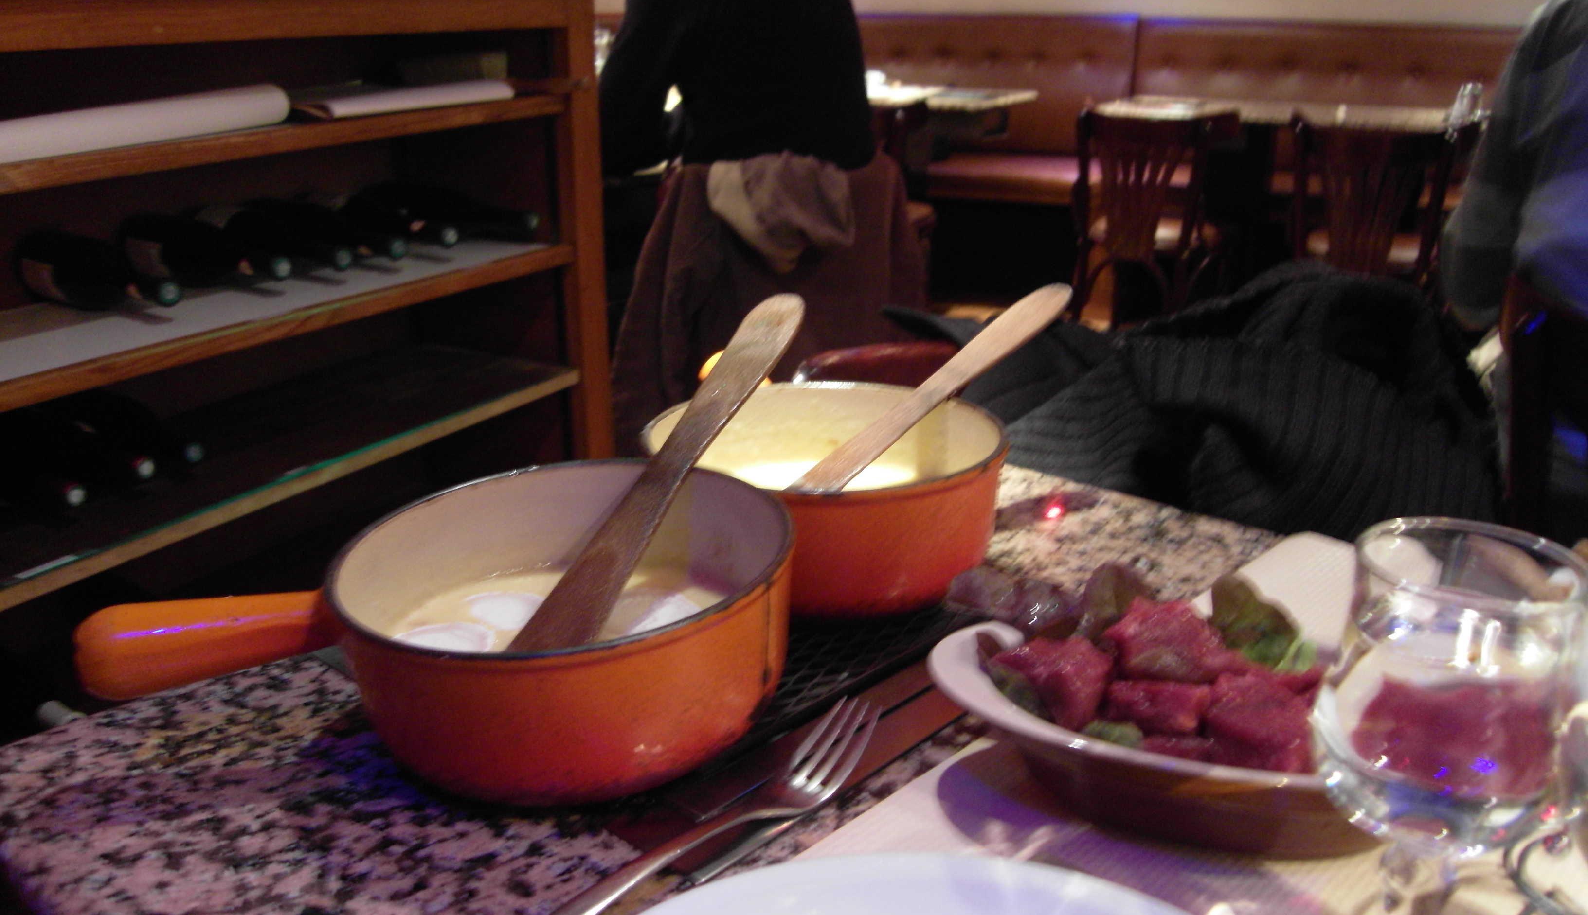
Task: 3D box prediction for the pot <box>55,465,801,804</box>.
[{"bbox_3d":[-0.139,0.078,0.547,0.287,0.076,0.194,-9,22,-17],"label":"pot"}]

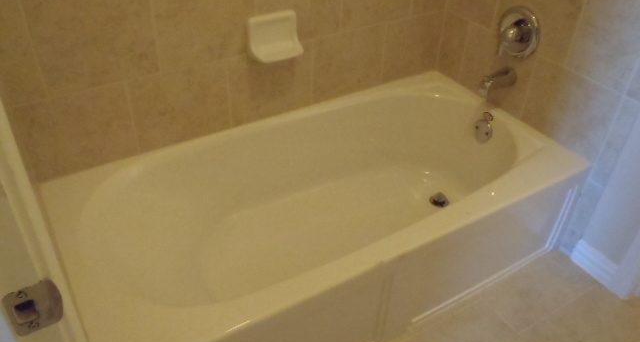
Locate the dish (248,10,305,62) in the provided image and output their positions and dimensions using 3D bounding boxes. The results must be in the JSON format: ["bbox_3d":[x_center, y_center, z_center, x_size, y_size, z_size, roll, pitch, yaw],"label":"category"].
[{"bbox_3d":[-0.130,-0.415,1.615,0.153,0.120,0.076,-19,42,-25],"label":"dish"}]

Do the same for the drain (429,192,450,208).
[{"bbox_3d":[0.460,0.110,1.986,0.074,0.029,0.074,1,38,-1],"label":"drain"}]

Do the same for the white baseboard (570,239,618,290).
[{"bbox_3d":[0.931,0.313,1.752,0.015,0.089,0.154,-19,42,-25],"label":"white baseboard"}]

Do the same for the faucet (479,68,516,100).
[{"bbox_3d":[0.610,-0.307,1.798,0.134,0.071,0.060,-19,42,-25],"label":"faucet"}]

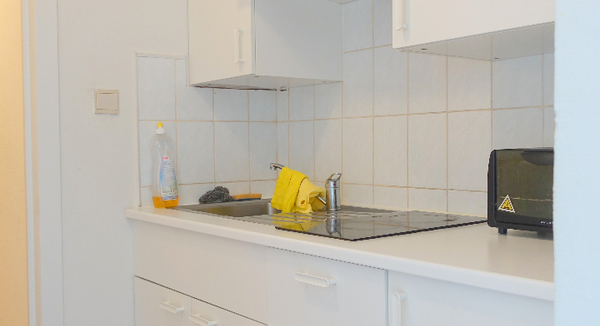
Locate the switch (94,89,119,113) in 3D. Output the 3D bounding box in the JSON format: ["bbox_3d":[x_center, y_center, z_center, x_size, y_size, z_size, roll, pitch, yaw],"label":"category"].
[{"bbox_3d":[-0.633,-0.200,1.975,0.080,0.079,0.014,-2,2,-40],"label":"switch"}]

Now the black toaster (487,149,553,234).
[{"bbox_3d":[0.650,0.066,1.351,0.245,0.207,0.370,-2,2,-40],"label":"black toaster"}]

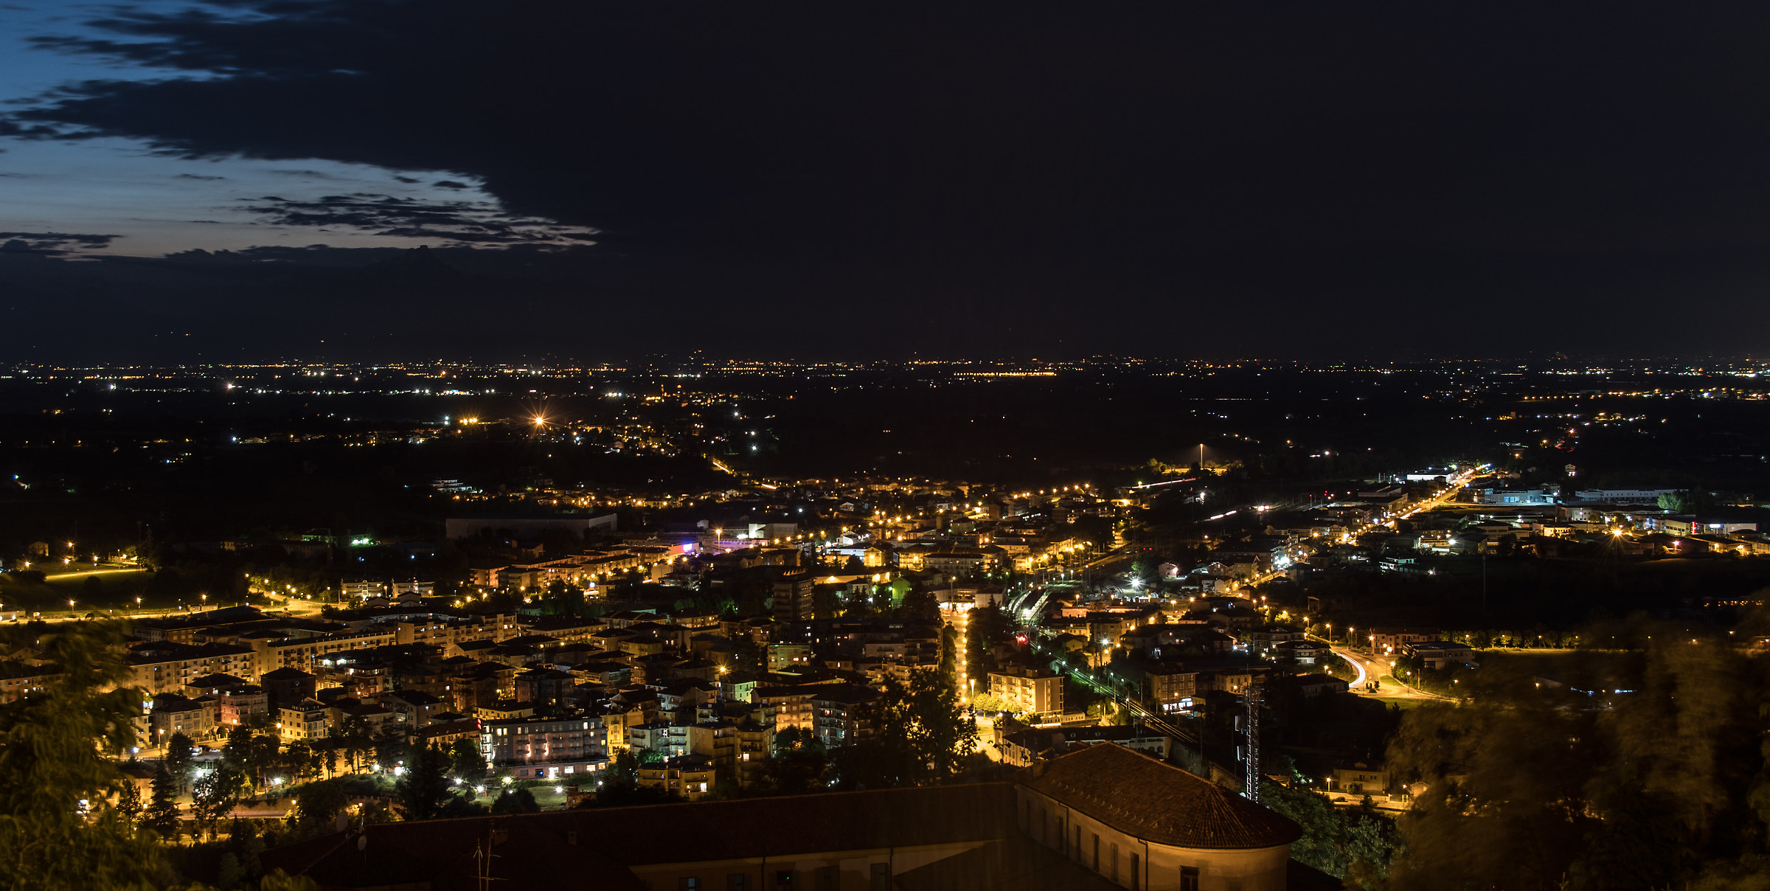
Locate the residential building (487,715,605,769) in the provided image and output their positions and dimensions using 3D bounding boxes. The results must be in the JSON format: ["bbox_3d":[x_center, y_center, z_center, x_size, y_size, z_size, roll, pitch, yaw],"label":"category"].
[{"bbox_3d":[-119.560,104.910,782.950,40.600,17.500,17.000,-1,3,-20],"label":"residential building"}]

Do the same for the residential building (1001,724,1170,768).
[{"bbox_3d":[74.620,108.490,786.990,58.500,12.000,30.800,-1,3,-14],"label":"residential building"}]

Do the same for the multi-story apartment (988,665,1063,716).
[{"bbox_3d":[56.630,100.290,893.700,25.800,17.000,15.200,2,4,44],"label":"multi-story apartment"}]

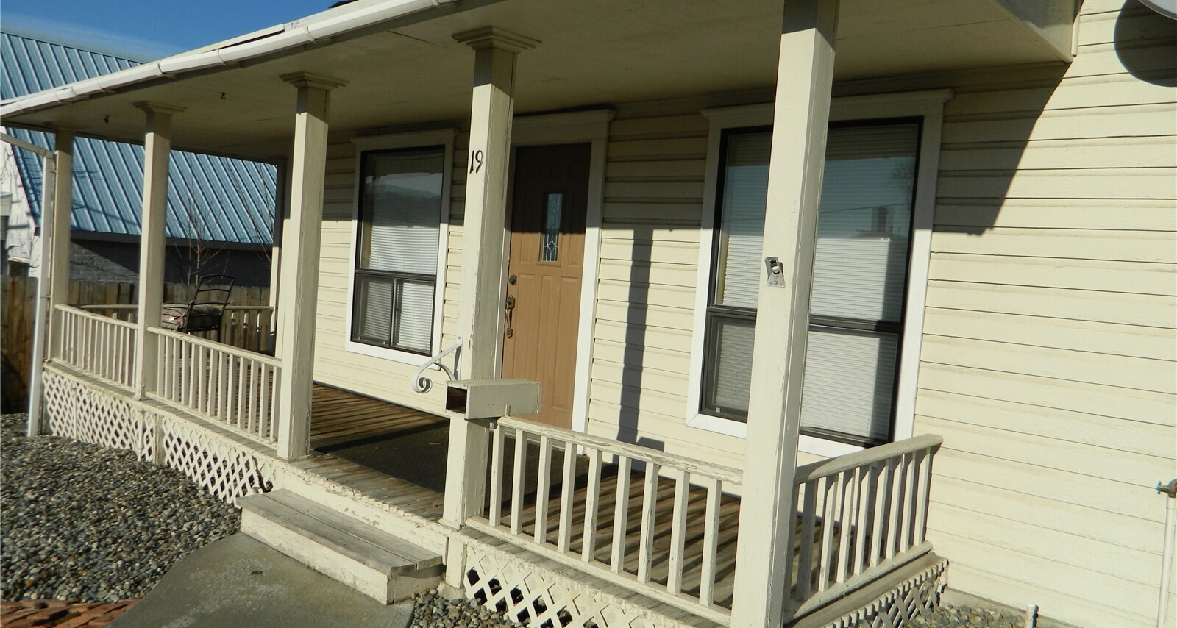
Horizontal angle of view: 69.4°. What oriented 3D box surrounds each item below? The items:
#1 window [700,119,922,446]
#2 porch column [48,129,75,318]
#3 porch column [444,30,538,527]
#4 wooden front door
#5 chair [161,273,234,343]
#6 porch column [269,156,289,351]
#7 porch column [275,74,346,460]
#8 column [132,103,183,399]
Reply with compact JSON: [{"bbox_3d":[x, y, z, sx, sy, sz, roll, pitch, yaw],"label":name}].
[{"bbox_3d":[1.179,-0.203,4.708,1.194,1.684,0.080,7,4,42],"label":"window"},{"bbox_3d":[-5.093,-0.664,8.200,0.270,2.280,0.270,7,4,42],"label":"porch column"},{"bbox_3d":[-0.511,-0.140,4.003,0.295,2.280,0.295,7,4,42],"label":"porch column"},{"bbox_3d":[-0.306,-0.178,6.154,0.817,2.090,0.050,7,4,42],"label":"wooden front door"},{"bbox_3d":[-4.114,0.058,8.749,0.700,0.930,0.600,4,3,8],"label":"chair"},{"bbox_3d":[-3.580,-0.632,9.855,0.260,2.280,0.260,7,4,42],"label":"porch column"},{"bbox_3d":[-1.707,-0.277,5.099,0.295,2.280,0.295,7,4,42],"label":"porch column"},{"bbox_3d":[-3.407,-0.471,6.656,0.295,2.280,0.295,7,4,42],"label":"column"}]

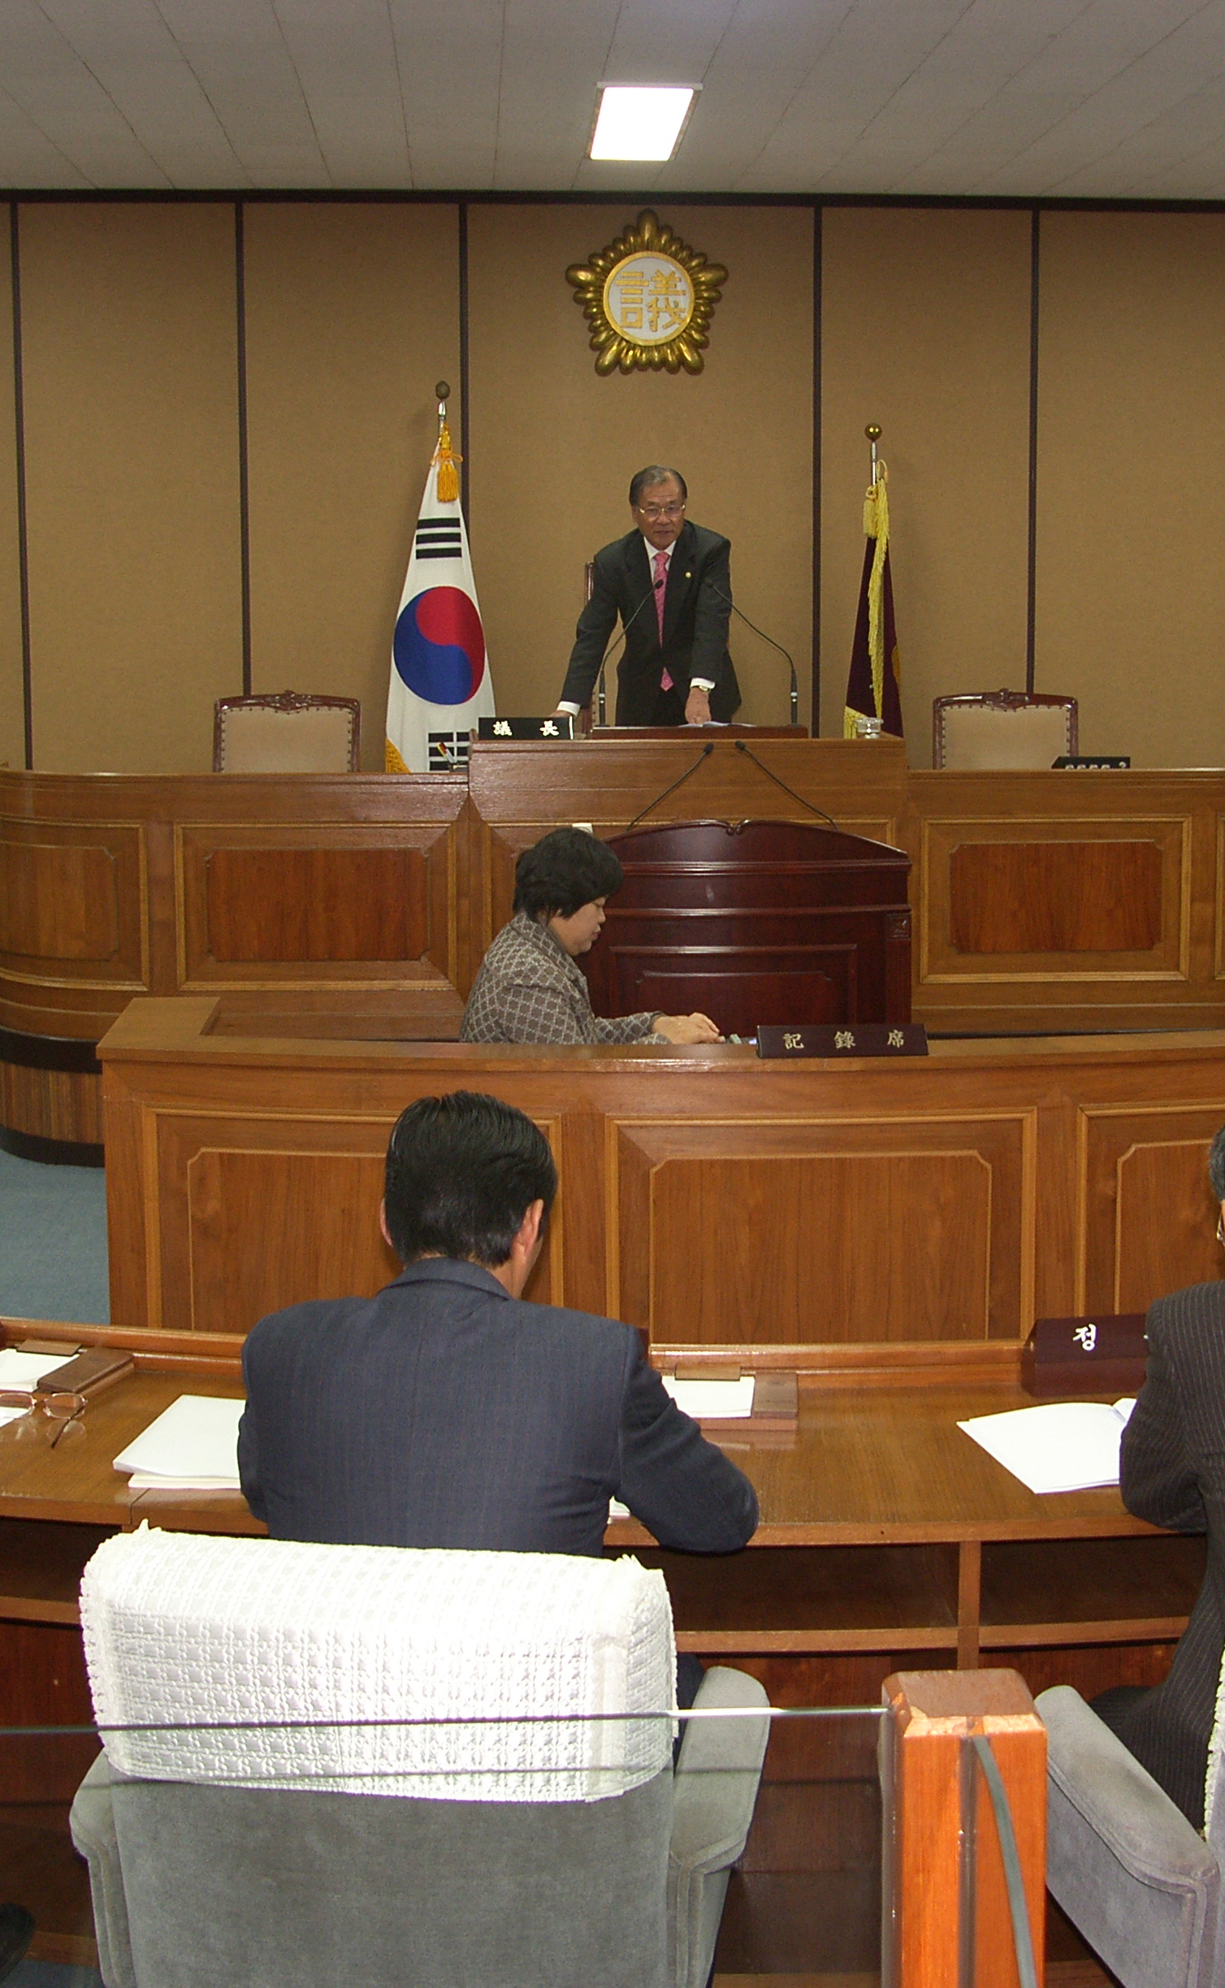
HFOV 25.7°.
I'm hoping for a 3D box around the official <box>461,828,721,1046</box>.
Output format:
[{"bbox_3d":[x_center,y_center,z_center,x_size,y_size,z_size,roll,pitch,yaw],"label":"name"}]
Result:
[{"bbox_3d":[-0.049,0.215,6.298,0.680,1.200,0.480,-1,8,-6],"label":"official"}]

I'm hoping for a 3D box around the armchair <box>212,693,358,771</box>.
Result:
[{"bbox_3d":[-1.203,-0.553,9.950,0.620,1.090,0.660,-1,8,-4],"label":"armchair"}]

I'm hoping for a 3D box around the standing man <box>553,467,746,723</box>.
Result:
[{"bbox_3d":[0.120,-0.935,8.930,0.600,1.620,0.600,-1,8,-3],"label":"standing man"}]

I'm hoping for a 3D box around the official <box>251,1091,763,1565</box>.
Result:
[{"bbox_3d":[-0.120,0.717,3.022,0.570,1.230,0.820,0,8,5],"label":"official"}]

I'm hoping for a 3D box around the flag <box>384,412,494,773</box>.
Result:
[{"bbox_3d":[-0.662,-1.335,10.243,0.470,1.720,0.280,-1,8,-3],"label":"flag"}]

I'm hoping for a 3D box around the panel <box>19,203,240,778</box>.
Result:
[{"bbox_3d":[-1.955,-1.885,10.959,0.873,2.619,0.050,-1,8,-4],"label":"panel"}]

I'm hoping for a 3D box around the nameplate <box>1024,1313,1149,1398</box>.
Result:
[{"bbox_3d":[0.716,0.486,3.662,0.335,0.100,0.080,-1,8,-8],"label":"nameplate"}]

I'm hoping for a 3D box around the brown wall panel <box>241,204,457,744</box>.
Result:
[{"bbox_3d":[-1.050,-1.897,11.018,0.875,2.622,0.050,-1,8,-4],"label":"brown wall panel"}]

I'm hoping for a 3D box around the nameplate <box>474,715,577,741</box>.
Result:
[{"bbox_3d":[-0.286,-0.869,8.761,0.315,0.078,0.075,-1,8,-3],"label":"nameplate"}]

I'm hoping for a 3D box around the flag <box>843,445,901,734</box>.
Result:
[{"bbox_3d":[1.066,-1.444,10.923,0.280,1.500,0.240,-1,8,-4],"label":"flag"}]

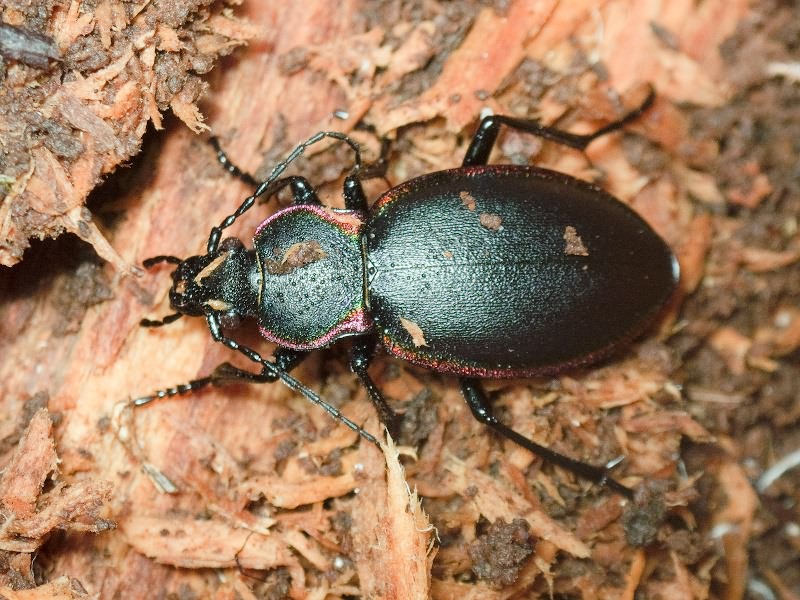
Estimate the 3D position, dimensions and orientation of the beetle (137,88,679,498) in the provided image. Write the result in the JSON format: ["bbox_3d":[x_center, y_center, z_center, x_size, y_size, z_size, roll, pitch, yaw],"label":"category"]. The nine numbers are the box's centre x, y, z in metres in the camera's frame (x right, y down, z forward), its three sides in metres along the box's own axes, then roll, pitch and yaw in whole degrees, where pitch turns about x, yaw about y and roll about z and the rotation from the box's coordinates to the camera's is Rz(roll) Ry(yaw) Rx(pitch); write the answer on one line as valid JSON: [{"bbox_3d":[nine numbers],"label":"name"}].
[{"bbox_3d":[0.000,0.000,0.170,0.028,0.009,0.021,0,81,-9],"label":"beetle"}]

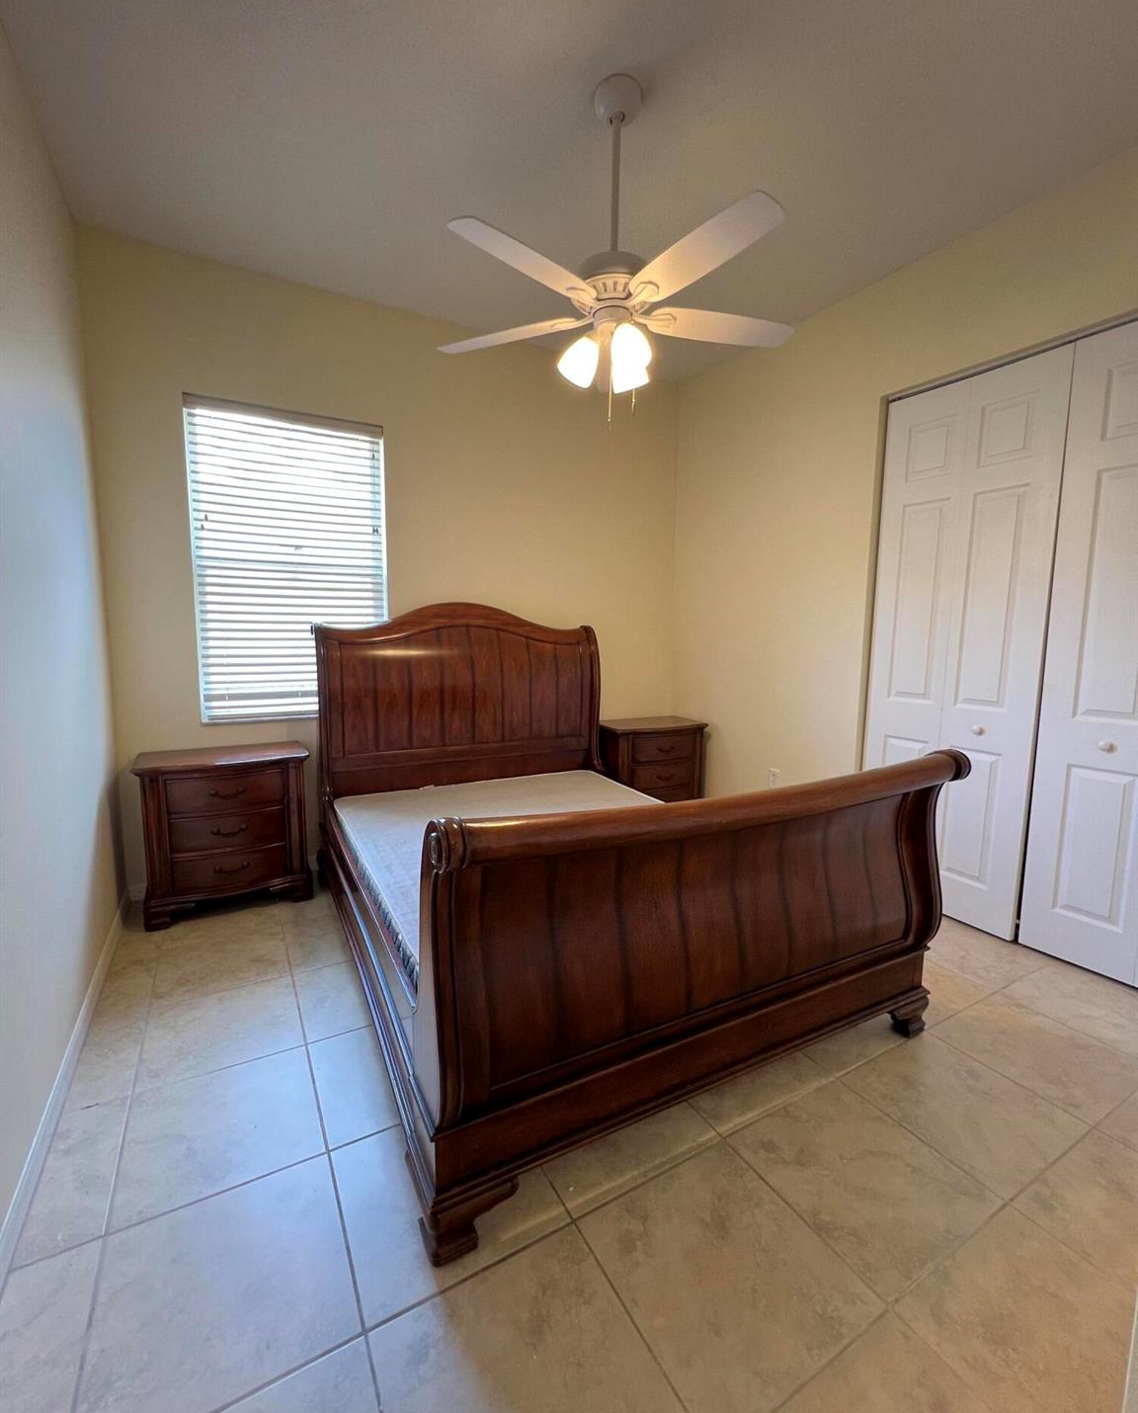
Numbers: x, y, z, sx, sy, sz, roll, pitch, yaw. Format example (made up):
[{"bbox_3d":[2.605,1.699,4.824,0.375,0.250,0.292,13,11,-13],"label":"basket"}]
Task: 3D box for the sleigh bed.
[{"bbox_3d":[-0.057,0.249,2.479,1.743,1.556,2.407,-2,6,-29],"label":"sleigh bed"}]

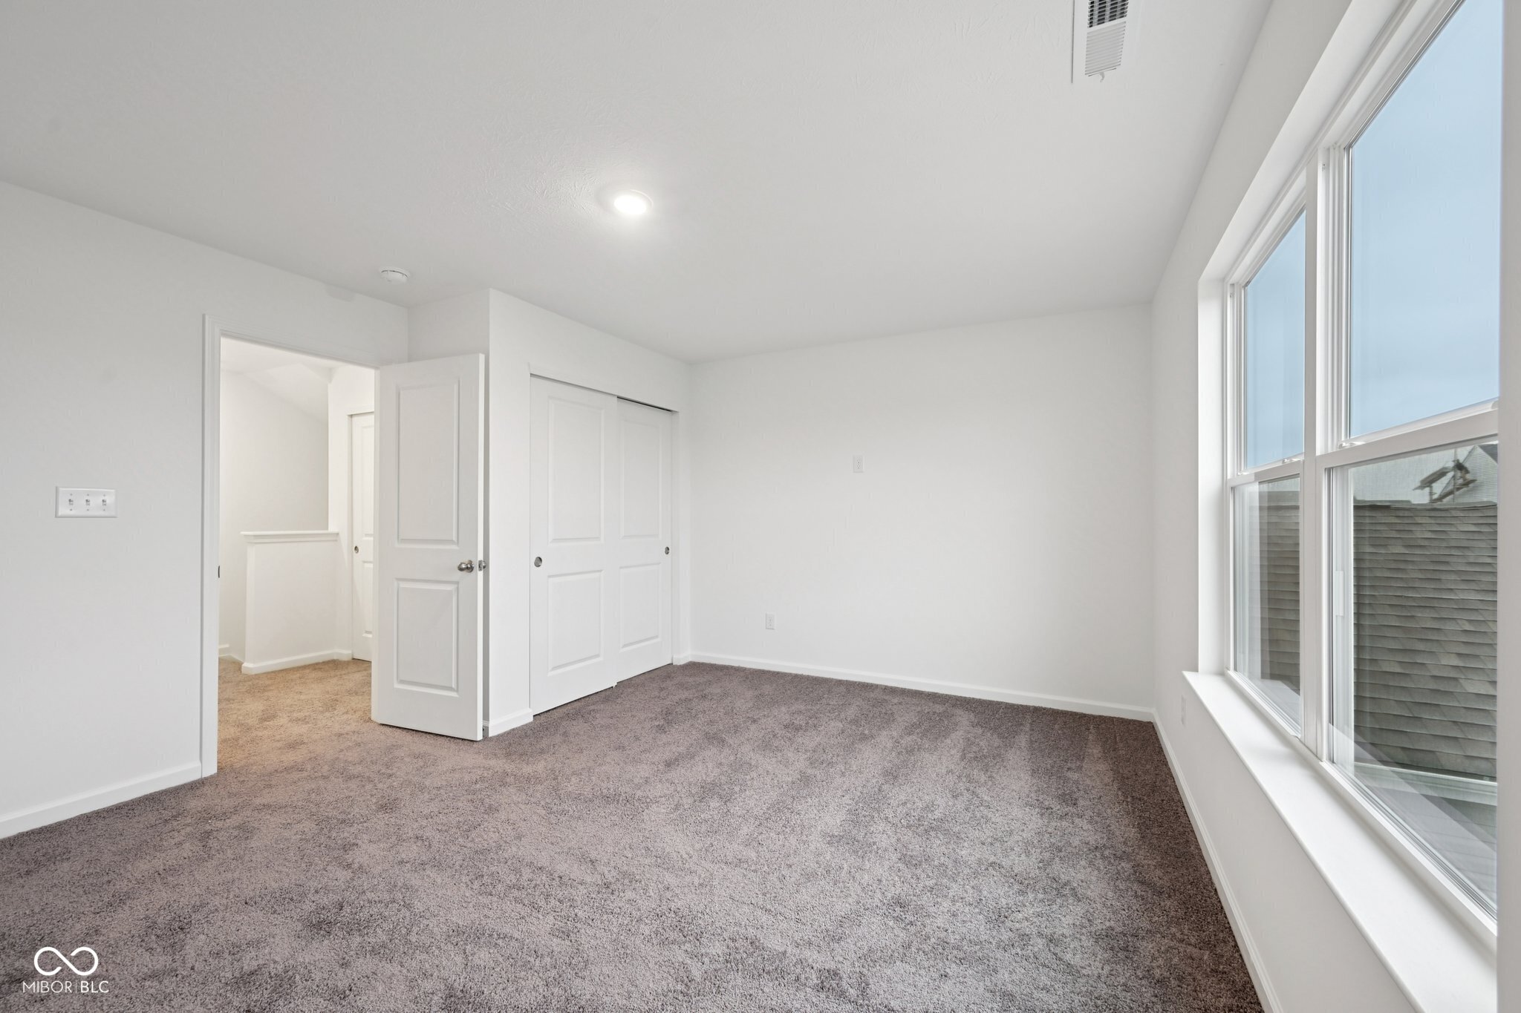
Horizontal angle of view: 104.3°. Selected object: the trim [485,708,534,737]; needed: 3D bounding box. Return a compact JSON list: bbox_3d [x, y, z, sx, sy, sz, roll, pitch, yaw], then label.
[{"bbox_3d":[-1.402,1.207,3.324,0.014,0.083,0.300,0,0,28],"label":"trim"}]

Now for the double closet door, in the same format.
[{"bbox_3d":[-1.060,0.236,4.148,0.080,2.000,1.475,0,0,28],"label":"double closet door"}]

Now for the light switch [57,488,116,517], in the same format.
[{"bbox_3d":[-2.713,-0.014,2.384,0.010,0.117,0.165,0,0,28],"label":"light switch"}]

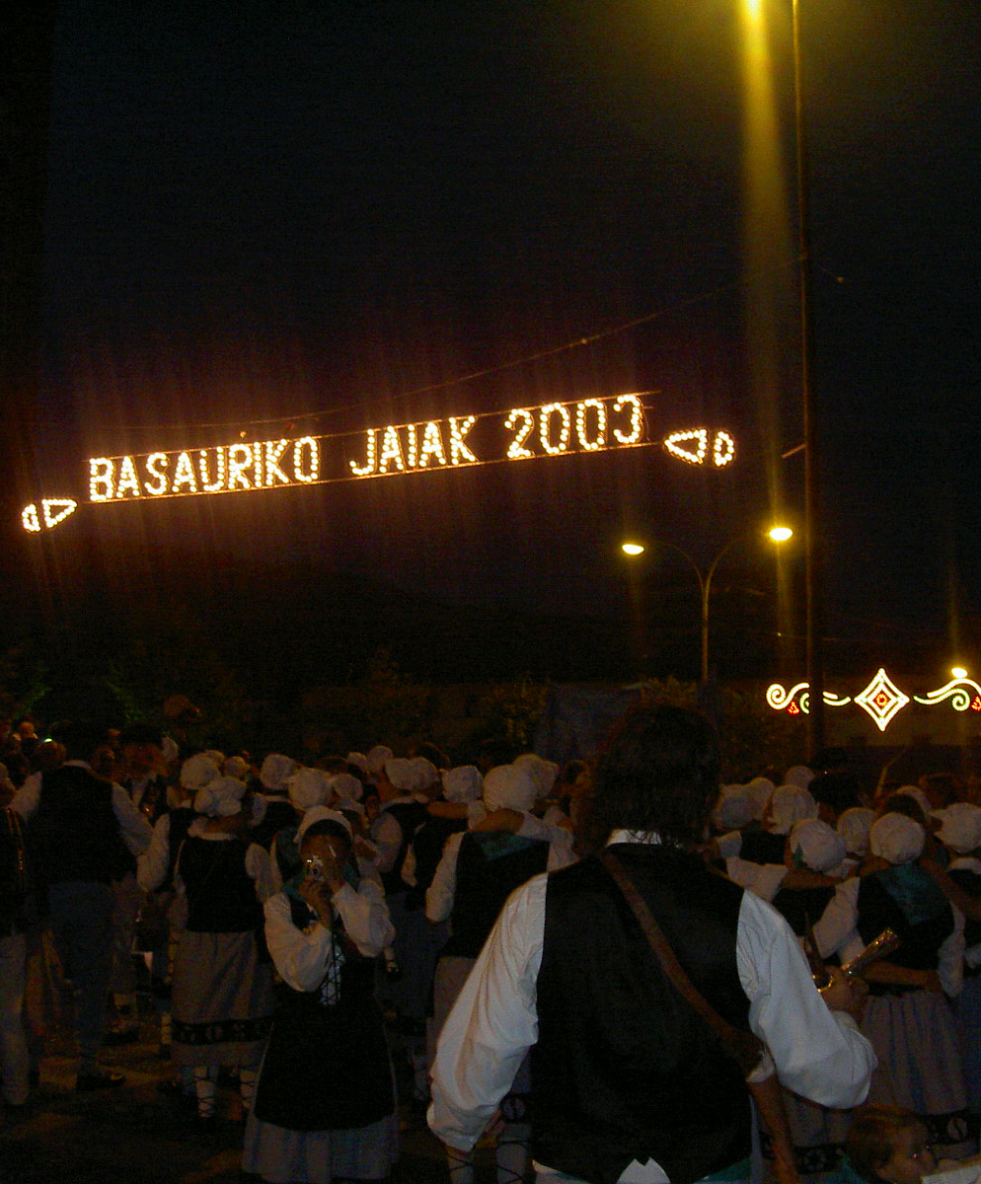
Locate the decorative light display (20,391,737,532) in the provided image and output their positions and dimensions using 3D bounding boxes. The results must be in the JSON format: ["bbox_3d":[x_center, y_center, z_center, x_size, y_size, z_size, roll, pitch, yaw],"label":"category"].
[{"bbox_3d":[-2.089,-1.782,25.276,11.540,1.190,0.150,-3,-7,25],"label":"decorative light display"}]

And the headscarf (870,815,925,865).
[{"bbox_3d":[1.444,0.878,6.300,0.195,0.180,0.230,1,-6,0],"label":"headscarf"}]

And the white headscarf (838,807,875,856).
[{"bbox_3d":[1.615,1.052,7.800,0.210,0.220,0.230,0,-5,0],"label":"white headscarf"}]

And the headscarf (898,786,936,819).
[{"bbox_3d":[1.882,0.951,7.900,0.220,0.180,0.190,4,-6,-30],"label":"headscarf"}]

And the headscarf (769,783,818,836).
[{"bbox_3d":[1.379,0.991,8.100,0.220,0.230,0.240,0,-5,0],"label":"headscarf"}]

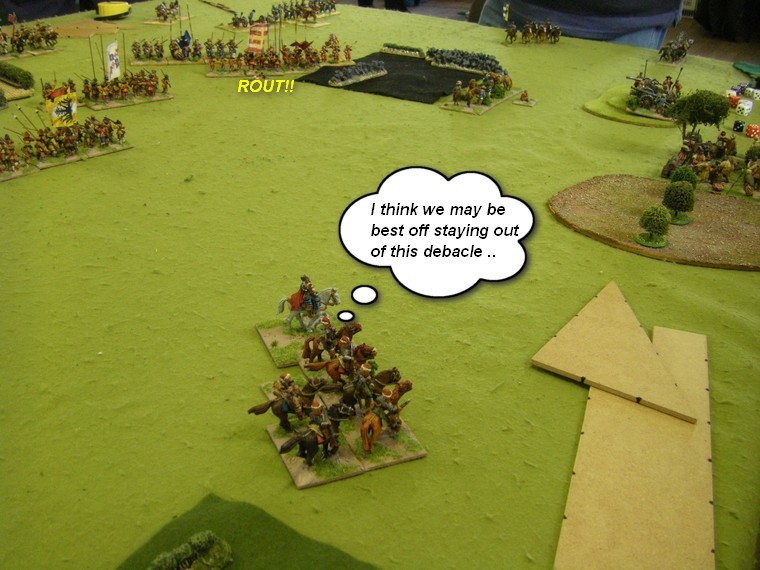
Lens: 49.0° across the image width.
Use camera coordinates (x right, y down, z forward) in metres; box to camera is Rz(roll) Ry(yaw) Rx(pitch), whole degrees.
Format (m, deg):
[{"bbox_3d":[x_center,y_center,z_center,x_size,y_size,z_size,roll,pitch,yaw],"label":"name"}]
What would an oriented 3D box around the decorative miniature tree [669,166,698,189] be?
[{"bbox_3d":[0.209,-0.069,0.573,0.019,0.025,0.019,2,28,0],"label":"decorative miniature tree"}]

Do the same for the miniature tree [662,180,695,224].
[{"bbox_3d":[0.195,-0.055,0.544,0.020,0.026,0.020,2,28,0],"label":"miniature tree"}]

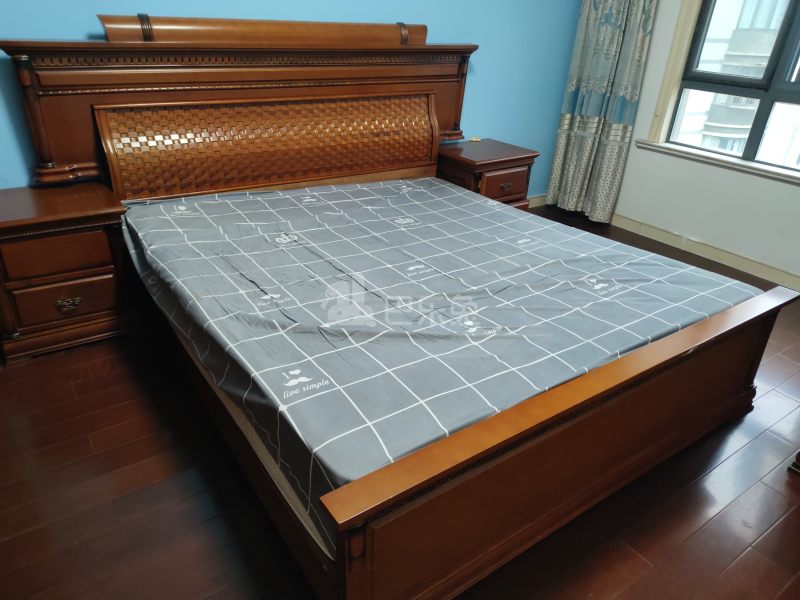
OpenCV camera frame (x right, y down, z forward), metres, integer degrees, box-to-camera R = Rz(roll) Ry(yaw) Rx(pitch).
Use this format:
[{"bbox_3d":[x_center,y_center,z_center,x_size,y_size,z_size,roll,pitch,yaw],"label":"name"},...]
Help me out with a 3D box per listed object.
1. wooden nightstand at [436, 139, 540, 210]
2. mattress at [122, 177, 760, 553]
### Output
[{"bbox_3d":[0.512,-0.700,3.736,0.582,0.608,0.526,-15,32,-31],"label":"wooden nightstand"},{"bbox_3d":[0.031,-0.106,2.406,1.806,0.248,2.020,-15,31,-31],"label":"mattress"}]

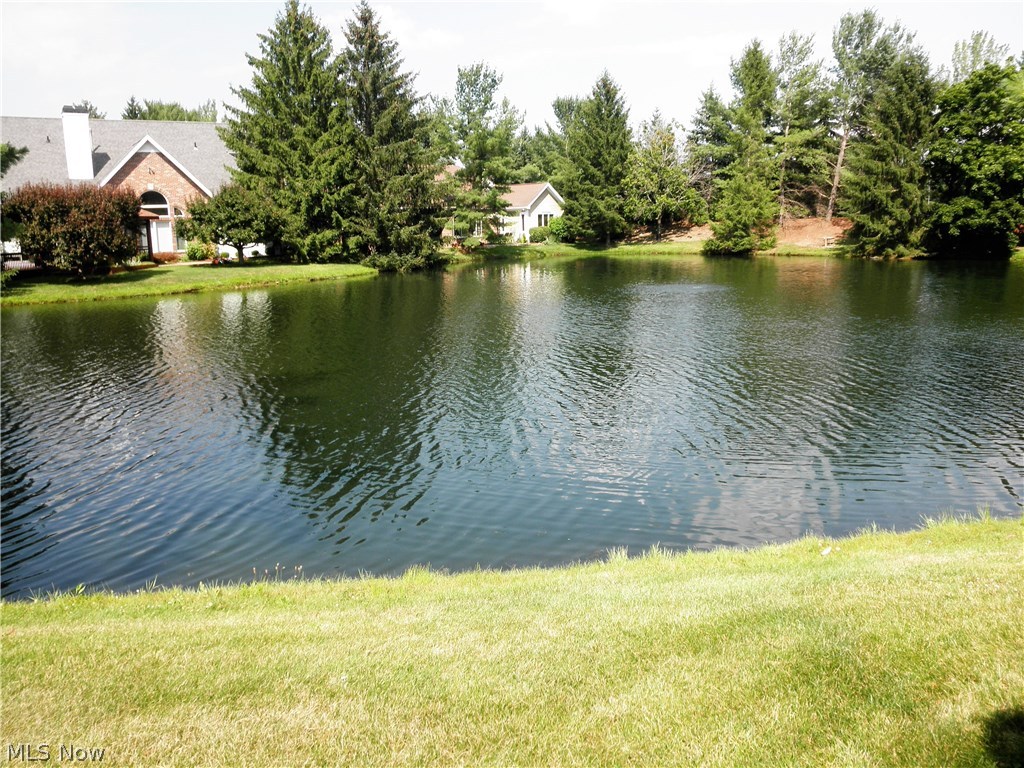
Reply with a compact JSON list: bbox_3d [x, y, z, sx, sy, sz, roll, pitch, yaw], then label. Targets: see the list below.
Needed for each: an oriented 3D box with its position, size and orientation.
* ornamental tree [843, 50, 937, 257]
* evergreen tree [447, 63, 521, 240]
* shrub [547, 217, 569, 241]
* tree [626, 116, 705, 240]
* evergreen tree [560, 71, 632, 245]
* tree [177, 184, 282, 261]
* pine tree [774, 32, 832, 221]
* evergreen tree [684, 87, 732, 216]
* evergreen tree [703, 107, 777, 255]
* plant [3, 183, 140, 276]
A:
[{"bbox_3d":[26.858,-16.184,58.965,6.690,14.230,6.360,-1,12,0],"label":"ornamental tree"},{"bbox_3d":[-2.156,-17.344,62.741,5.600,13.230,5.320,-1,12,0],"label":"evergreen tree"},{"bbox_3d":[3.660,-12.251,65.911,1.990,2.110,1.790,-1,12,0],"label":"shrub"},{"bbox_3d":[12.514,-16.945,67.978,6.570,10.200,5.910,-1,12,0],"label":"tree"},{"bbox_3d":[6.657,-17.583,65.267,5.990,13.170,5.690,-1,12,0],"label":"evergreen tree"},{"bbox_3d":[-18.239,-10.339,53.485,6.840,4.940,6.150,-1,12,0],"label":"tree"},{"bbox_3d":[24.320,-21.136,69.138,4.840,15.380,5.080,-1,12,0],"label":"pine tree"},{"bbox_3d":[17.768,-20.993,75.295,4.910,11.490,4.660,-1,12,0],"label":"evergreen tree"},{"bbox_3d":[16.556,-14.676,60.294,5.390,10.540,5.120,-1,12,0],"label":"evergreen tree"},{"bbox_3d":[-25.599,-8.948,48.143,8.010,5.370,6.010,-1,12,0],"label":"plant"}]

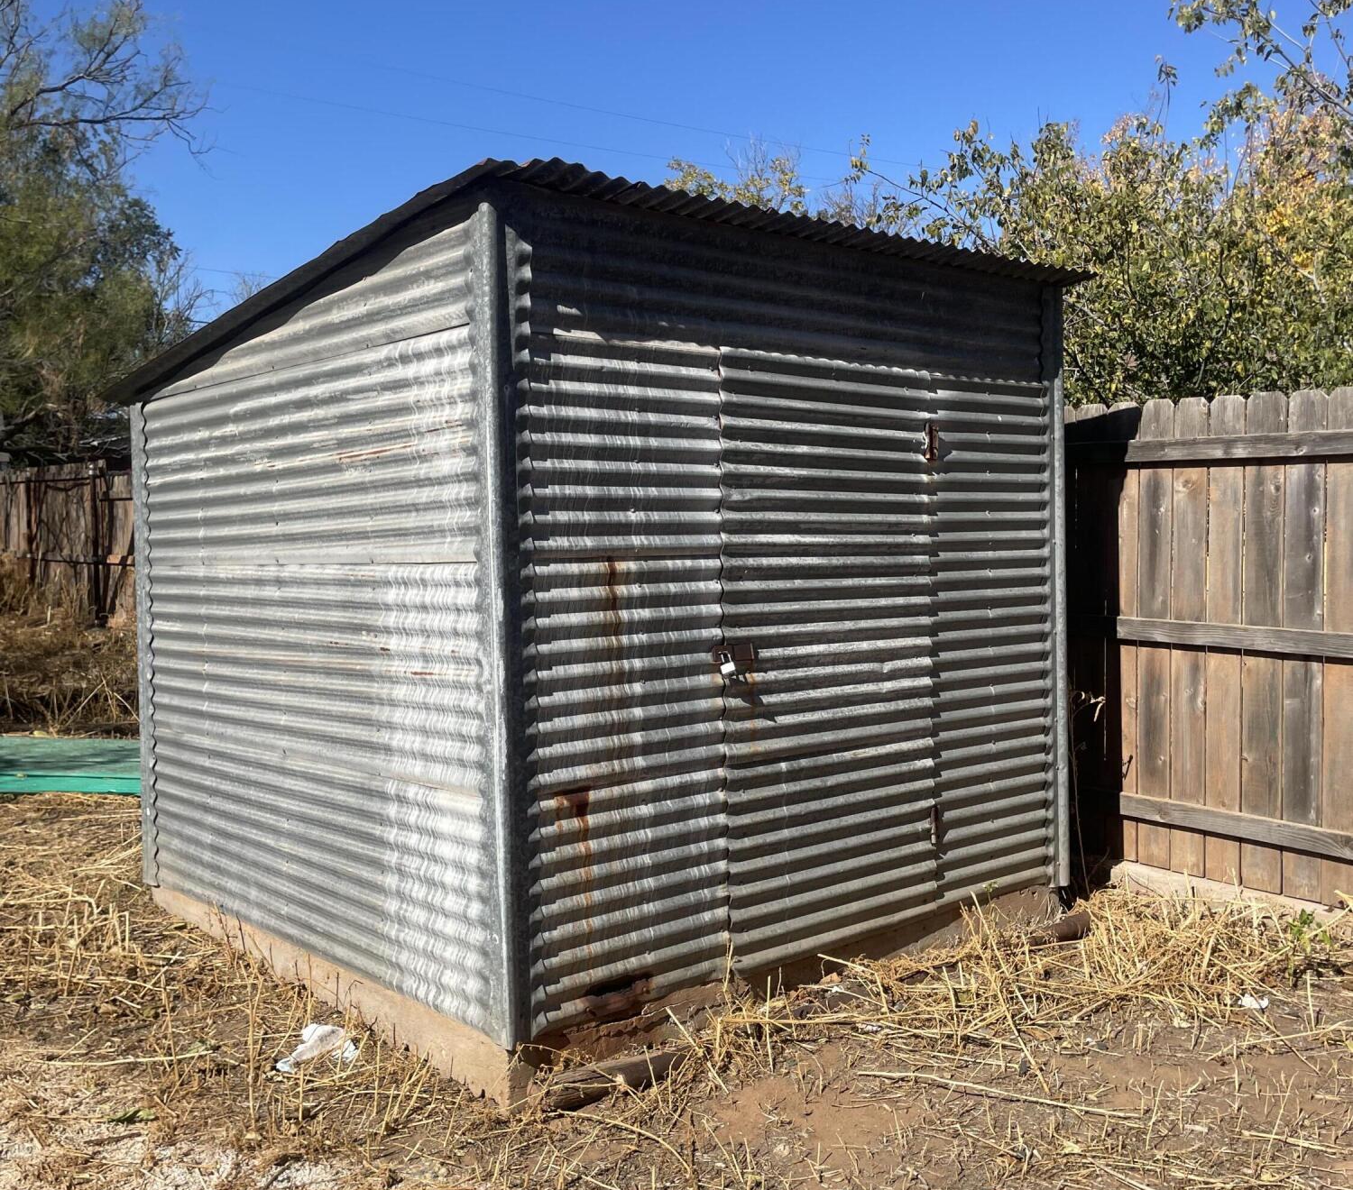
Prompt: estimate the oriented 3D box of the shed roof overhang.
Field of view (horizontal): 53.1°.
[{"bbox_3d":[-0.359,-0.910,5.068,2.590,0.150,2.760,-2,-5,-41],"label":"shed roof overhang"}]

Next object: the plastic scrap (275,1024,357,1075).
[{"bbox_3d":[-1.010,1.262,3.790,0.210,0.060,0.220,-1,2,-15],"label":"plastic scrap"}]

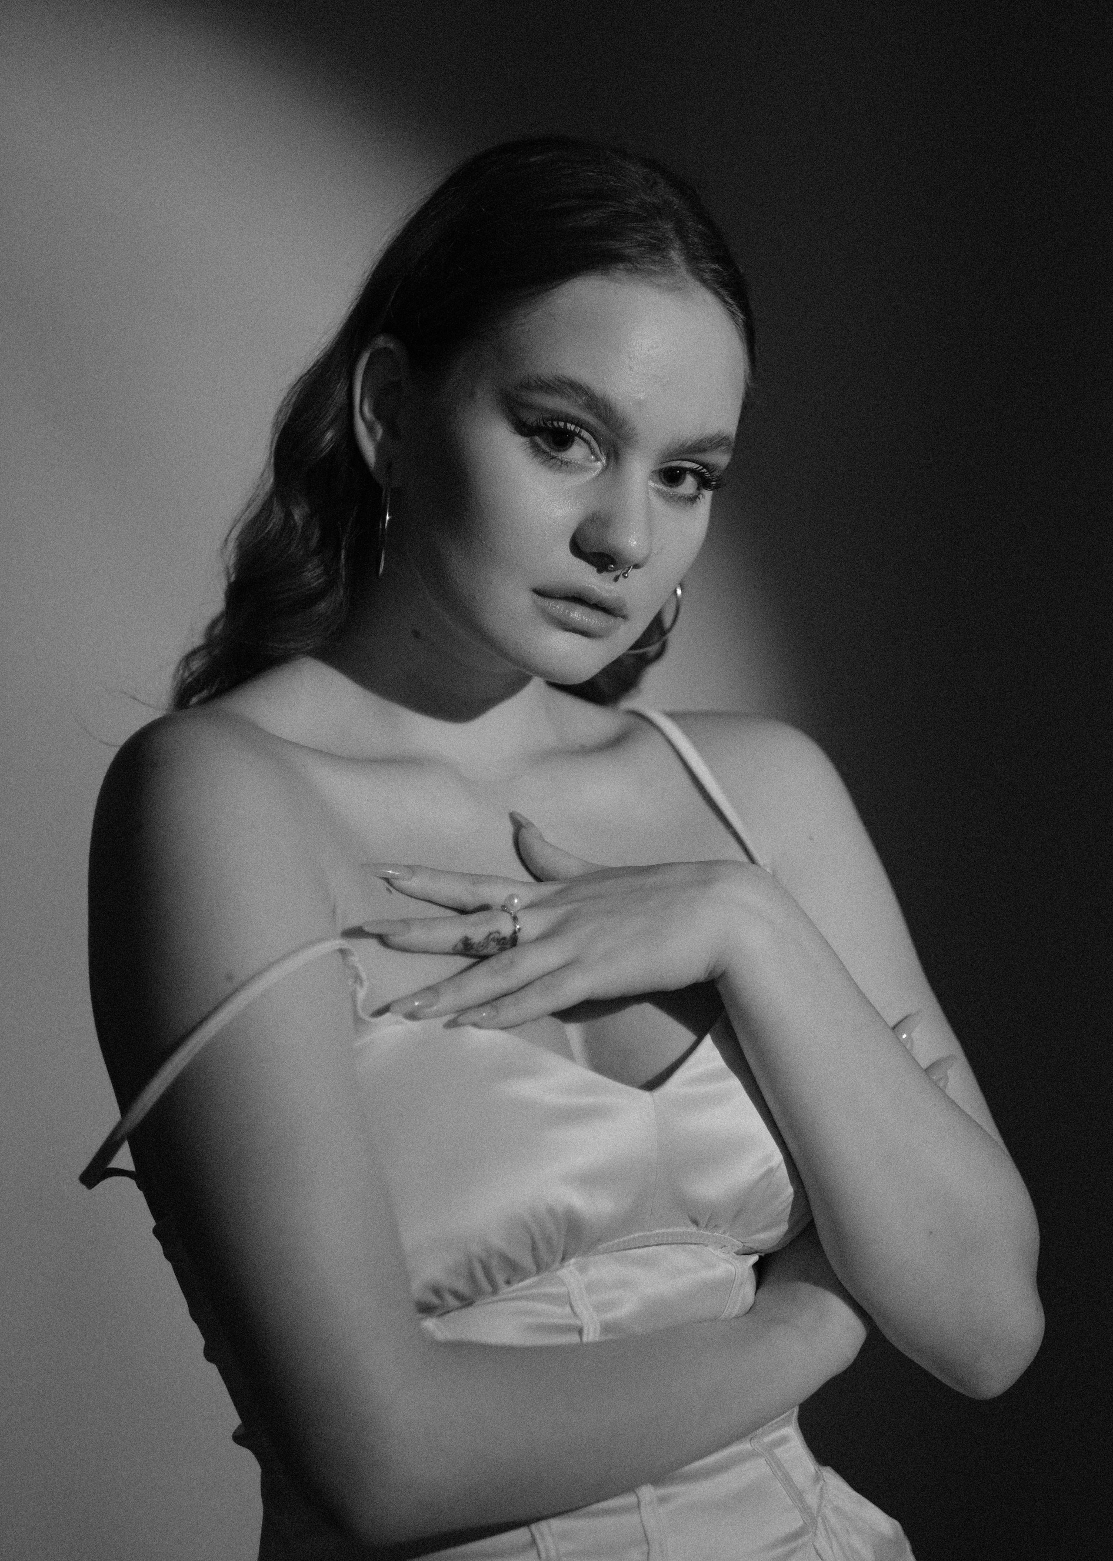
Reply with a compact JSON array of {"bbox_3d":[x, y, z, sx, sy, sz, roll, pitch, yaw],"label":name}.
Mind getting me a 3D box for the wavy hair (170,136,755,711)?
[{"bbox_3d":[-0.043,-0.154,1.740,0.200,0.265,0.215,2,8,-34],"label":"wavy hair"}]

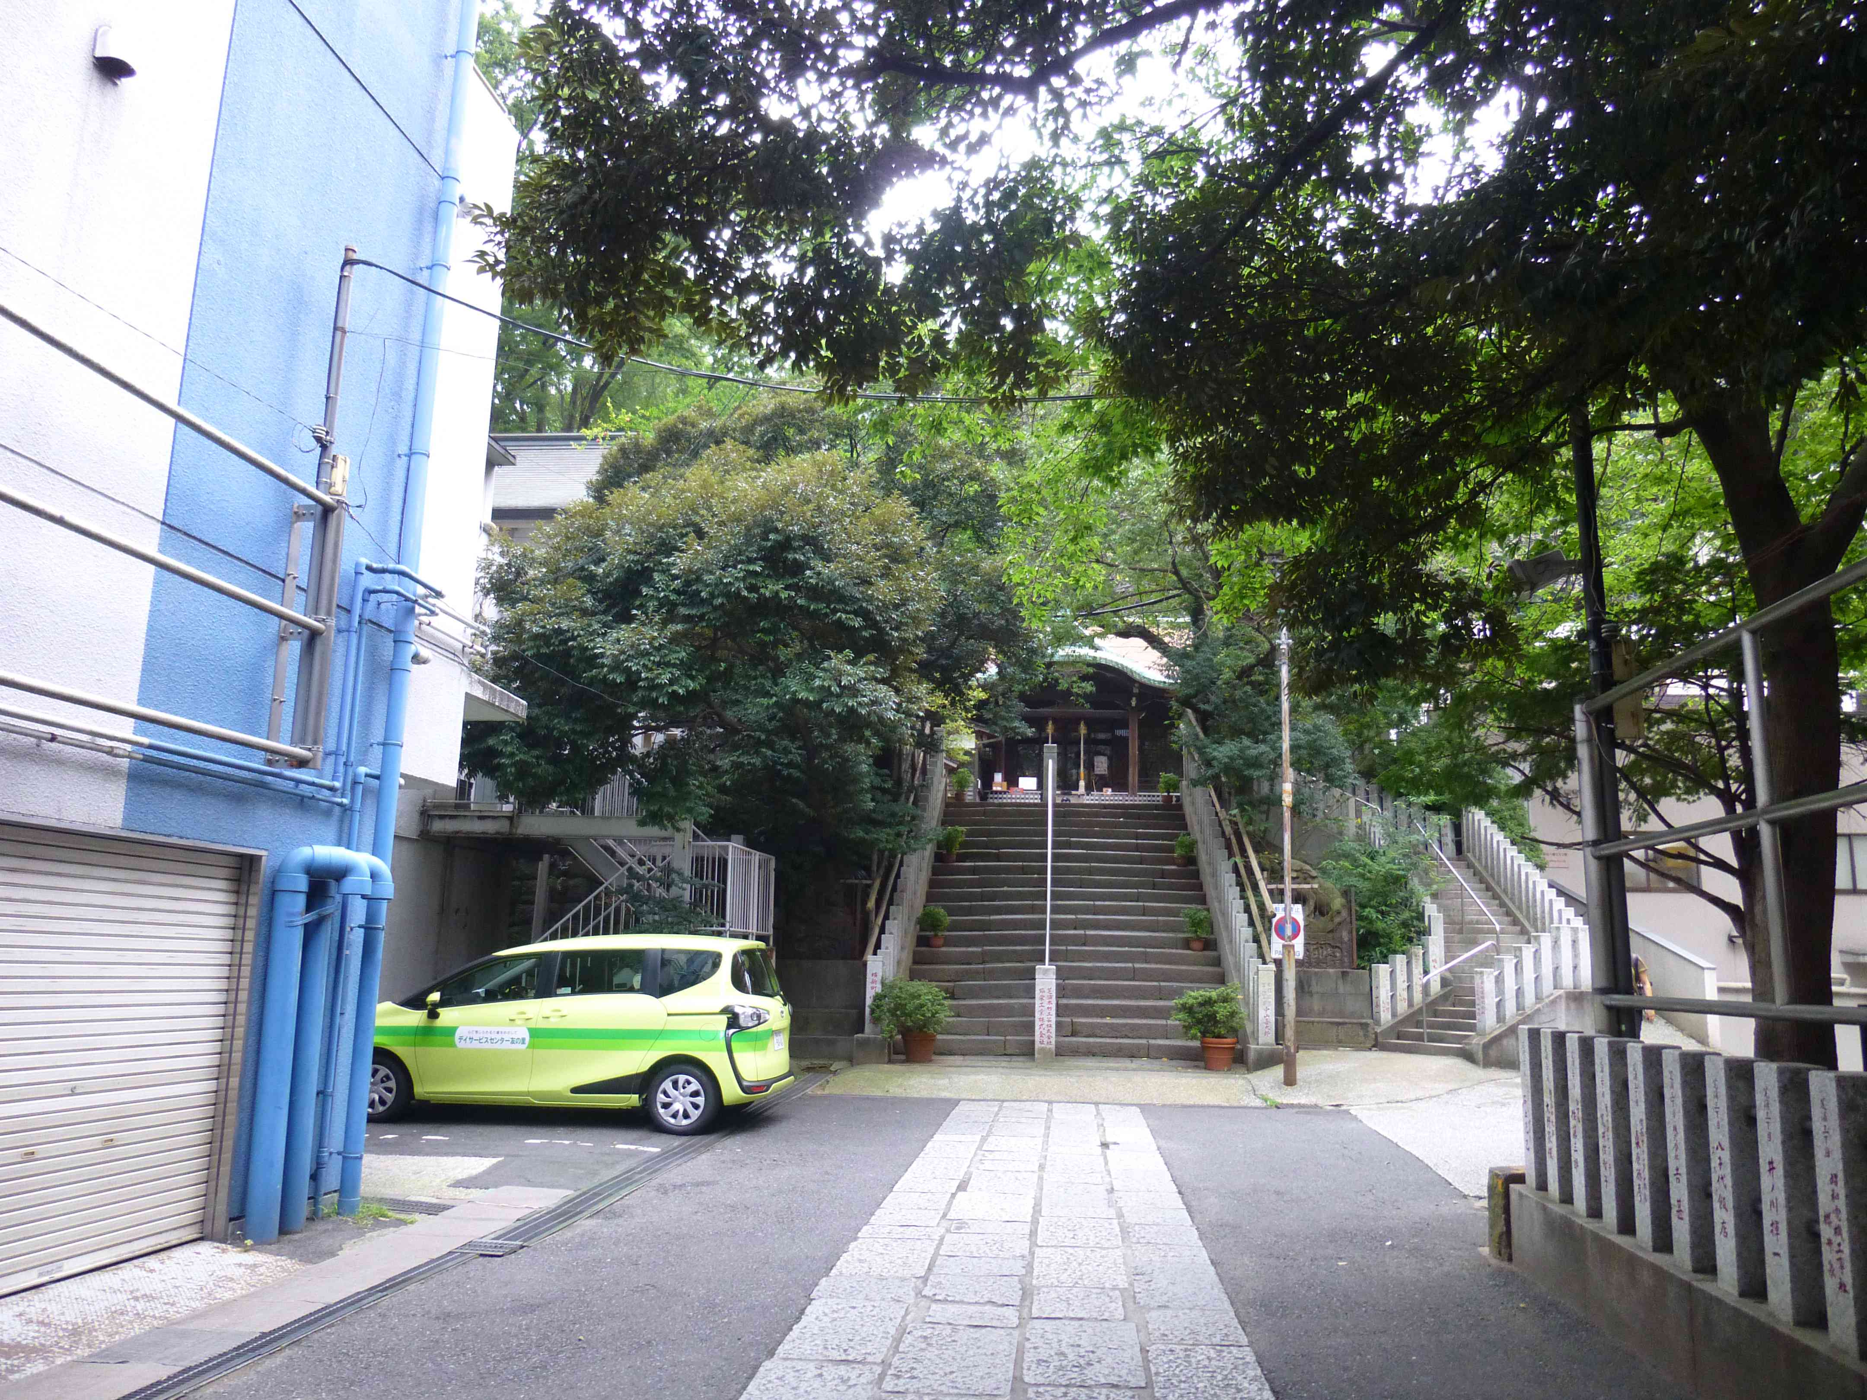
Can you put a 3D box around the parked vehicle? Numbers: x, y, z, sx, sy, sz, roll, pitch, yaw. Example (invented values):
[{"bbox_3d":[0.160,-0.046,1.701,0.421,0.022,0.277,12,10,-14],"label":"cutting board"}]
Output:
[{"bbox_3d":[-3.499,3.031,12.532,4.235,1.675,1.695,0,-10,5],"label":"parked vehicle"}]

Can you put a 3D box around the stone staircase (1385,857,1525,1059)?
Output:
[{"bbox_3d":[8.023,3.831,21.923,2.800,3.200,5.400,-2,-11,15],"label":"stone staircase"}]

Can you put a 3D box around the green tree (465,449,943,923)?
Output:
[{"bbox_3d":[-3.067,-0.127,18.000,6.200,6.500,5.800,0,-10,5],"label":"green tree"}]

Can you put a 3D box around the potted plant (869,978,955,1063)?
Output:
[{"bbox_3d":[-0.282,3.998,16.800,1.000,1.070,0.950,0,-10,5],"label":"potted plant"}]

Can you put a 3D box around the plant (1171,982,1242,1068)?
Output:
[{"bbox_3d":[3.396,4.056,16.700,0.920,1.070,0.900,0,-10,5],"label":"plant"}]

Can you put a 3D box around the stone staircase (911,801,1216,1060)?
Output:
[{"bbox_3d":[2.086,3.266,21.338,4.510,4.053,7.500,0,-10,5],"label":"stone staircase"}]

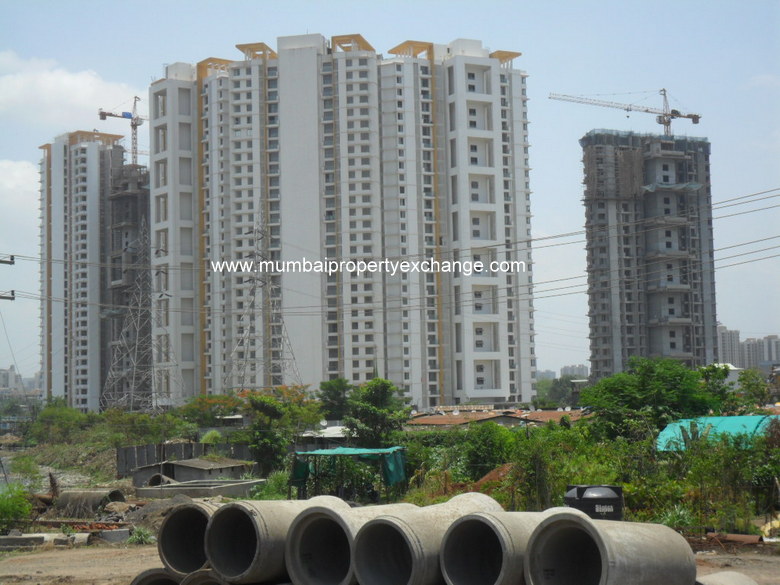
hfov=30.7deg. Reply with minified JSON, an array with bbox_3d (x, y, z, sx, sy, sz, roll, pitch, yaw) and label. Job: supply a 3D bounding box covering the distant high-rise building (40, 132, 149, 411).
[{"bbox_3d":[-93.964,-2.623,456.039,29.000,94.267,23.000,2,-6,-37],"label":"distant high-rise building"}]

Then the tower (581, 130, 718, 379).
[{"bbox_3d":[71.855,-3.853,394.606,28.000,78.869,23.000,1,-5,-28],"label":"tower"}]

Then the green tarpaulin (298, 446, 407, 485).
[{"bbox_3d":[-1.658,7.314,59.598,4.600,1.647,3.800,-2,-5,6],"label":"green tarpaulin"}]

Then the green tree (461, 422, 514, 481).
[{"bbox_3d":[5.120,8.399,74.547,2.900,3.131,2.800,-1,-5,0],"label":"green tree"}]

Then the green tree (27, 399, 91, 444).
[{"bbox_3d":[-33.736,13.175,144.468,6.100,4.764,5.600,-1,-5,0],"label":"green tree"}]

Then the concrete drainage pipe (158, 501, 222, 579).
[{"bbox_3d":[-2.714,4.272,25.012,1.360,1.360,2.500,-5,-6,40],"label":"concrete drainage pipe"}]

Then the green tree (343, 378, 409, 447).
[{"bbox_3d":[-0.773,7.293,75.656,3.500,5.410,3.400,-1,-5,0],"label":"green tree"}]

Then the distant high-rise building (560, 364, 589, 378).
[{"bbox_3d":[259.321,134.346,1995.299,38.000,66.214,28.000,-1,-5,0],"label":"distant high-rise building"}]

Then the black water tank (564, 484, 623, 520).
[{"bbox_3d":[4.991,5.526,34.647,1.420,1.620,1.420,-1,-5,0],"label":"black water tank"}]

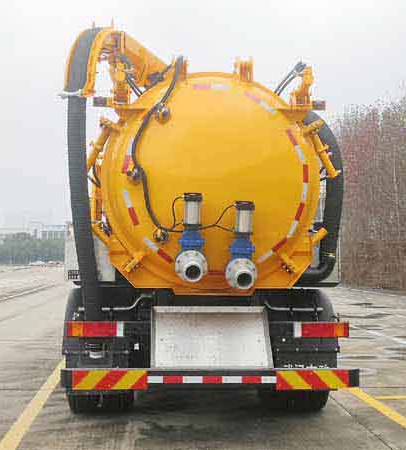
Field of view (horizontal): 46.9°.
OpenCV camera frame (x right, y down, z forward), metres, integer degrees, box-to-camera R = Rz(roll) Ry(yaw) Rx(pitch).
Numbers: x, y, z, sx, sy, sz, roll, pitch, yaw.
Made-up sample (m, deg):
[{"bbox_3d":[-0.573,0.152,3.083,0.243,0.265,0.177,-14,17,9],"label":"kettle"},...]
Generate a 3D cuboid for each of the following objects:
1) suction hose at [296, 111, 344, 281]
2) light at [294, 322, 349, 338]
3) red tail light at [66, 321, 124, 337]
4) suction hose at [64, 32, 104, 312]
[{"bbox_3d":[1.055,-0.240,4.200,0.420,1.520,0.300,0,-4,-2],"label":"suction hose"},{"bbox_3d":[0.932,0.830,3.680,0.440,0.120,0.080,0,-4,-2],"label":"light"},{"bbox_3d":[-0.853,0.815,3.680,0.450,0.120,0.080,0,-4,-2],"label":"red tail light"},{"bbox_3d":[-1.000,-0.450,3.970,0.340,2.500,0.380,0,-4,-2],"label":"suction hose"}]

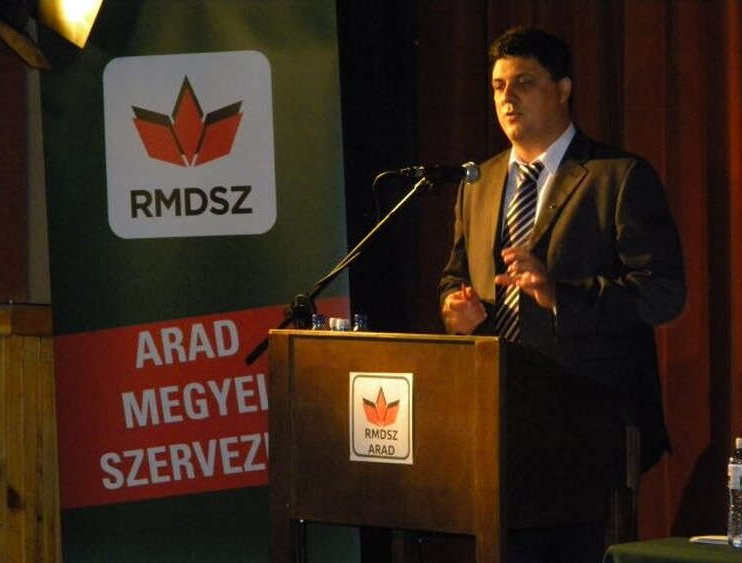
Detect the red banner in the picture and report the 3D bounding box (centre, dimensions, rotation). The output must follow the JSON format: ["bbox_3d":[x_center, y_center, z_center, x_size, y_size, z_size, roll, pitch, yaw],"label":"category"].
[{"bbox_3d":[-0.456,0.332,8.704,0.866,0.561,0.020,-2,0,17],"label":"red banner"}]

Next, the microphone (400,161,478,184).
[{"bbox_3d":[0.160,-0.253,7.450,0.230,0.055,0.055,-1,1,-38],"label":"microphone"}]

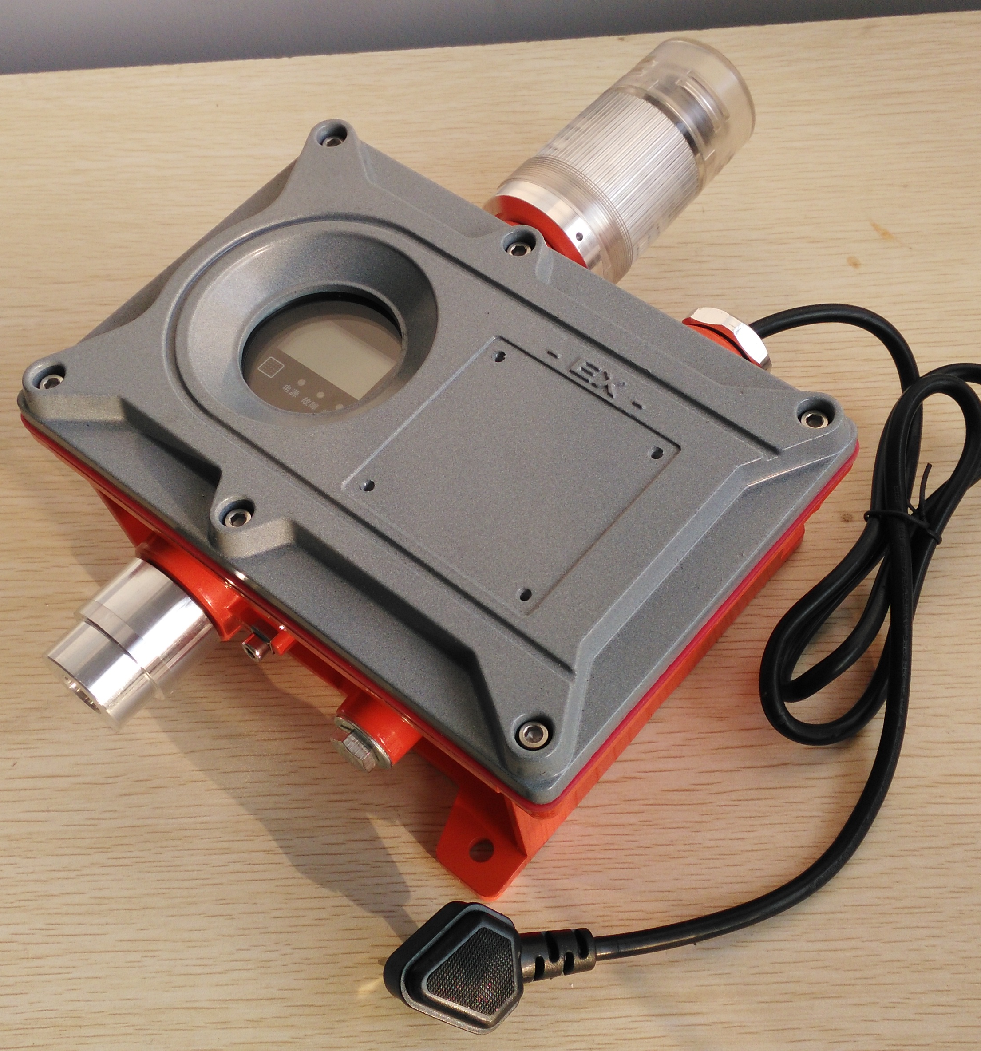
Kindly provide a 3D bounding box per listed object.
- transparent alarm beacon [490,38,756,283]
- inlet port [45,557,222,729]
[{"bbox_3d":[0.058,-0.154,0.585,0.061,0.061,0.119,34,67,23],"label":"transparent alarm beacon"},{"bbox_3d":[-0.128,0.043,0.478,0.043,0.043,0.048,34,67,23],"label":"inlet port"}]

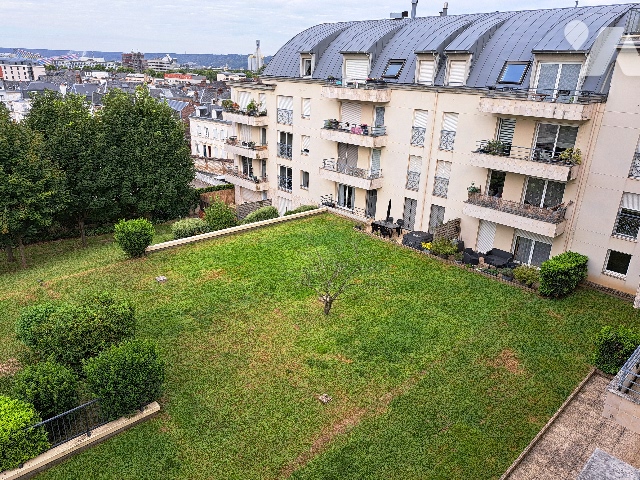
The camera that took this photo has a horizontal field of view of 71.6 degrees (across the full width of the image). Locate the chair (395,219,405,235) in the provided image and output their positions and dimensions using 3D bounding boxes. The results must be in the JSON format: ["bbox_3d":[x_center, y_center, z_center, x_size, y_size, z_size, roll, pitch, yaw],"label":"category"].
[{"bbox_3d":[5.033,-0.783,28.165,0.550,0.880,0.500,-17,28,-41],"label":"chair"}]

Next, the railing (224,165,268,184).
[{"bbox_3d":[-6.786,-5.923,40.640,1.050,0.720,5.300,-17,28,-40],"label":"railing"}]

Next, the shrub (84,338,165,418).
[{"bbox_3d":[-6.045,4.181,13.653,2.150,2.000,2.200,21,29,39],"label":"shrub"}]

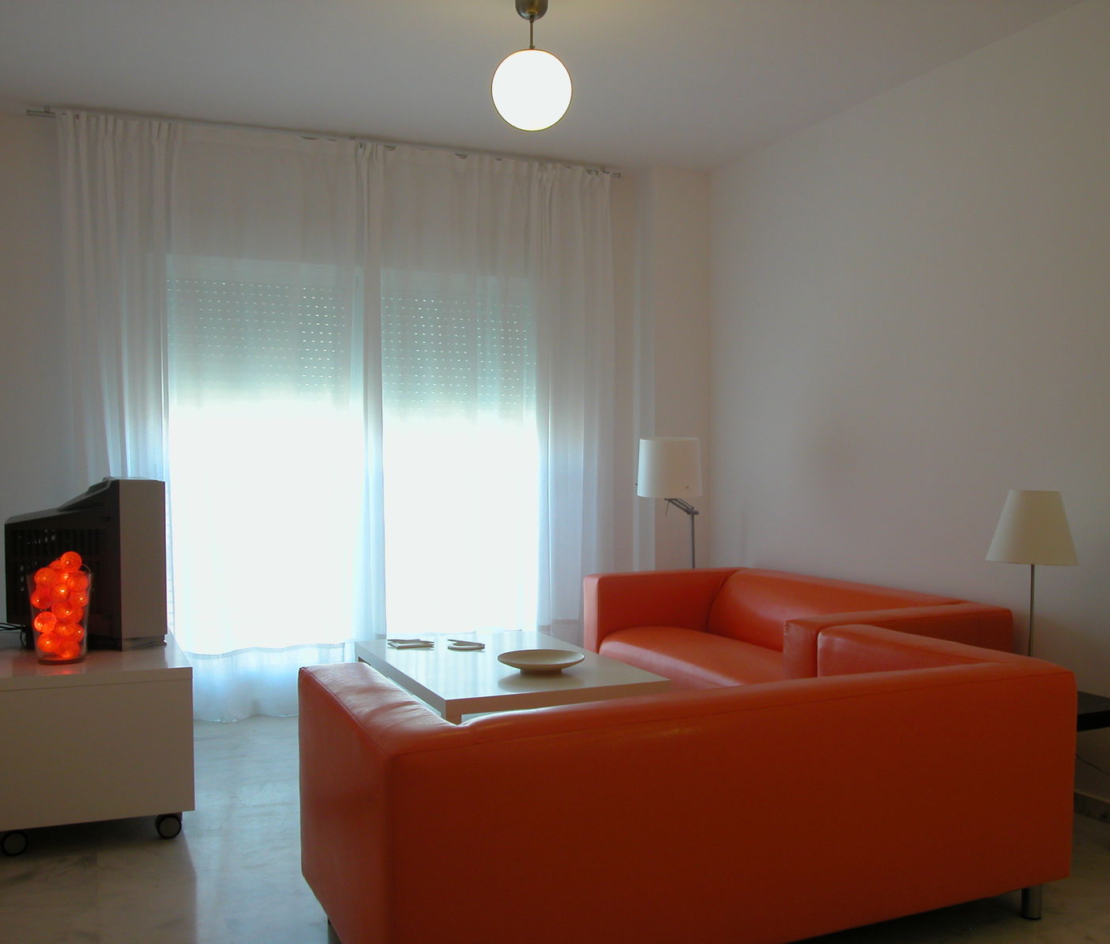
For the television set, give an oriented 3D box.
[{"bbox_3d":[-1.720,0.314,3.734,0.520,0.590,0.720,0,0,-24],"label":"television set"}]

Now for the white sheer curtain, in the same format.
[{"bbox_3d":[-0.910,-0.213,4.825,2.710,2.680,0.150,0,0,-24],"label":"white sheer curtain"}]

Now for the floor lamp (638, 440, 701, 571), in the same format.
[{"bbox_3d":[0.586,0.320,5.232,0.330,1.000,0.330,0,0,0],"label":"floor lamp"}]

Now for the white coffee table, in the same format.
[{"bbox_3d":[-0.222,0.937,3.874,0.795,0.450,1.190,0,0,-24],"label":"white coffee table"}]

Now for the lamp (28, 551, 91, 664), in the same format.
[{"bbox_3d":[-1.573,0.428,3.241,0.195,0.355,0.195,0,0,-24],"label":"lamp"}]

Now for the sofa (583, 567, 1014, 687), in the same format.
[{"bbox_3d":[0.887,0.835,4.305,0.880,0.660,1.790,0,0,-24],"label":"sofa"}]

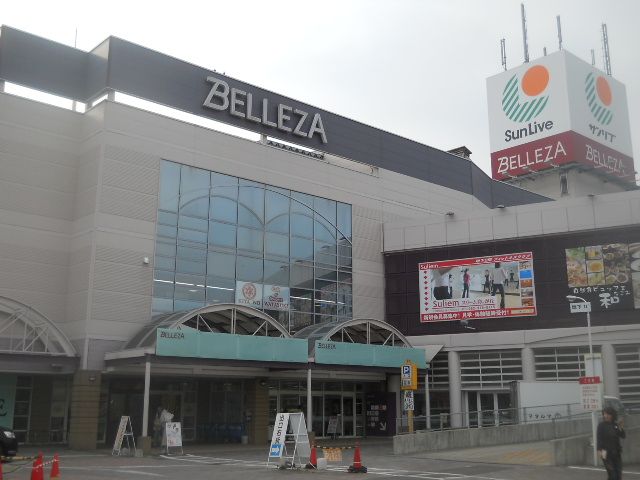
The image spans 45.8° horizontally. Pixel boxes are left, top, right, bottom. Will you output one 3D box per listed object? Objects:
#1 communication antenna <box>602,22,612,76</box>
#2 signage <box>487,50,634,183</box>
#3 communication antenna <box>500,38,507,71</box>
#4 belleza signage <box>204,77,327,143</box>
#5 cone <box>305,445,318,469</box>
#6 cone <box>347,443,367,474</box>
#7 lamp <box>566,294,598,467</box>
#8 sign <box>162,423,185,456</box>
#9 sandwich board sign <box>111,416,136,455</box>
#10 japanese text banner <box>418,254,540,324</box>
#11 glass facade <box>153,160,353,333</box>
[{"bbox_3d":[24.438,-16.225,64.490,0.400,4.787,0.400,11,-16,-41],"label":"communication antenna"},{"bbox_3d":[23.585,-10.561,74.163,11.604,10.503,8.434,11,-17,-41],"label":"signage"},{"bbox_3d":[18.055,-18.044,73.844,0.300,3.370,0.330,11,-17,-41],"label":"communication antenna"},{"bbox_3d":[-2.358,-6.016,35.490,7.276,1.369,0.250,11,-16,-41],"label":"belleza signage"},{"bbox_3d":[-0.201,5.783,20.545,0.390,0.700,0.390,0,-12,0],"label":"cone"},{"bbox_3d":[0.888,5.310,18.526,0.420,0.710,0.420,0,-13,0],"label":"cone"},{"bbox_3d":[7.138,3.829,20.841,0.680,4.595,0.200,-5,-14,22],"label":"lamp"},{"bbox_3d":[-4.991,6.685,25.570,0.600,1.020,0.580,9,-15,-36],"label":"sign"},{"bbox_3d":[-6.678,6.741,26.096,0.560,1.280,0.500,11,-17,-40],"label":"sandwich board sign"},{"bbox_3d":[7.468,2.336,36.500,5.877,2.956,0.100,-8,-15,33],"label":"japanese text banner"},{"bbox_3d":[-2.508,0.716,34.473,11.153,6.754,0.250,11,-16,-41],"label":"glass facade"}]

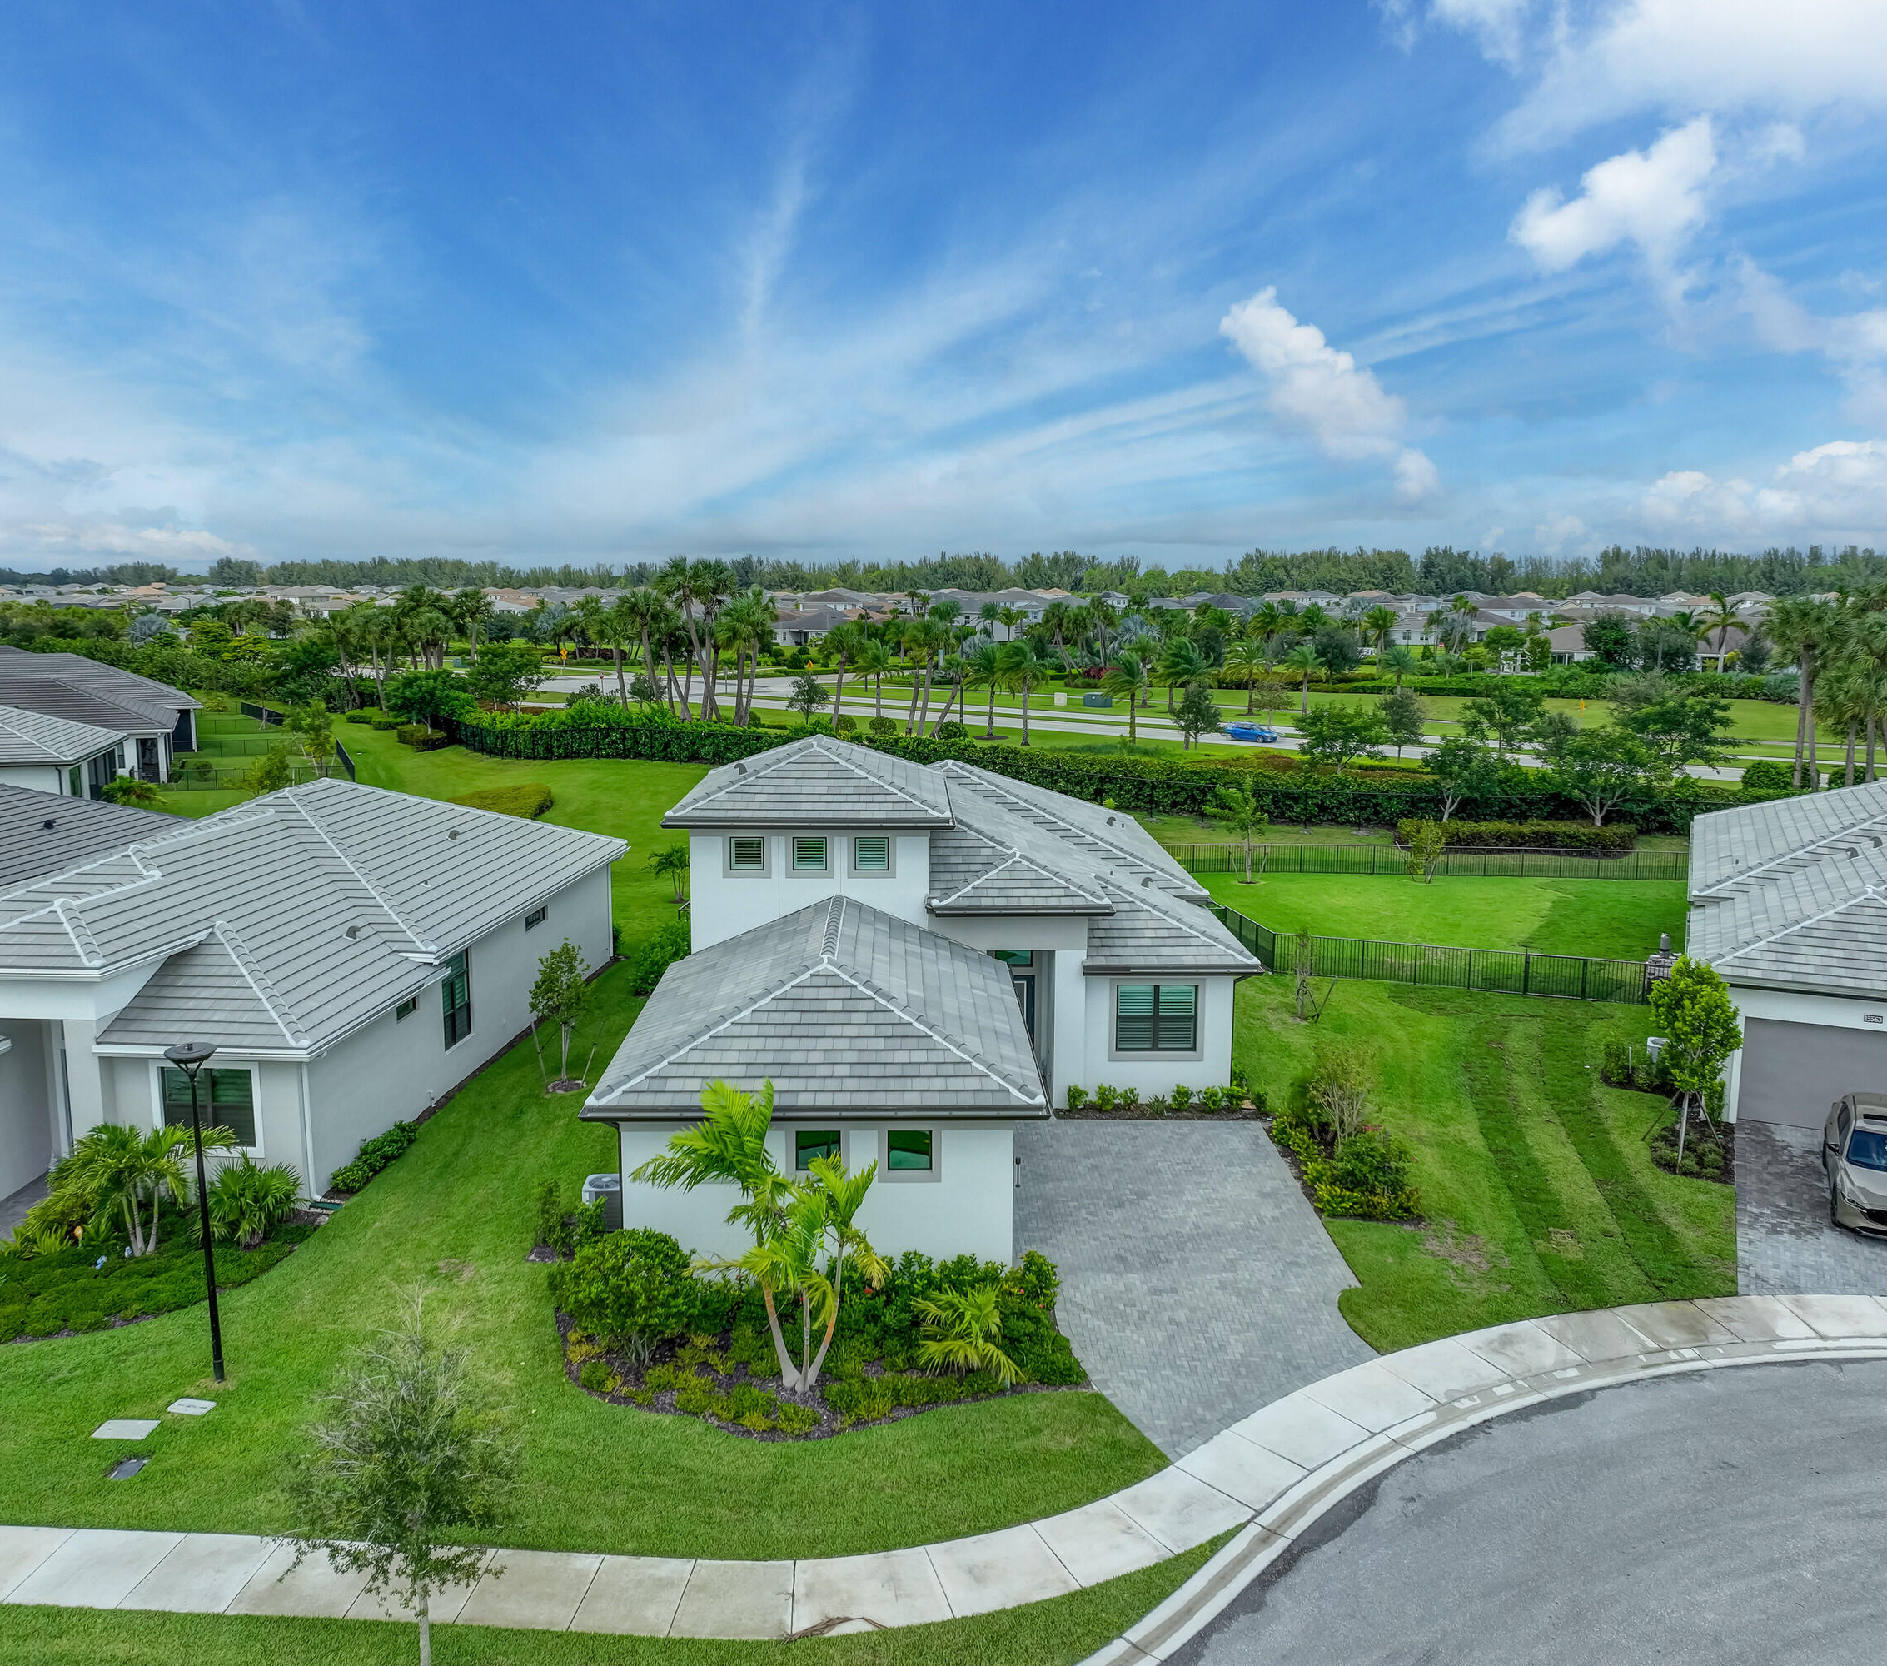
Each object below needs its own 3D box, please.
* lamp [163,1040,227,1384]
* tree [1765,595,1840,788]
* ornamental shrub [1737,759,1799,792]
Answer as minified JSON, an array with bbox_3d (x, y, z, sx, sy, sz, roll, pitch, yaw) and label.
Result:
[{"bbox_3d":[-11.061,5.755,23.169,0.800,5.400,0.800,0,9,0],"label":"lamp"},{"bbox_3d":[50.872,-8.116,91.089,4.000,11.400,4.000,0,9,0],"label":"tree"},{"bbox_3d":[49.636,-3.346,92.840,3.300,2.000,3.200,0,9,0],"label":"ornamental shrub"}]

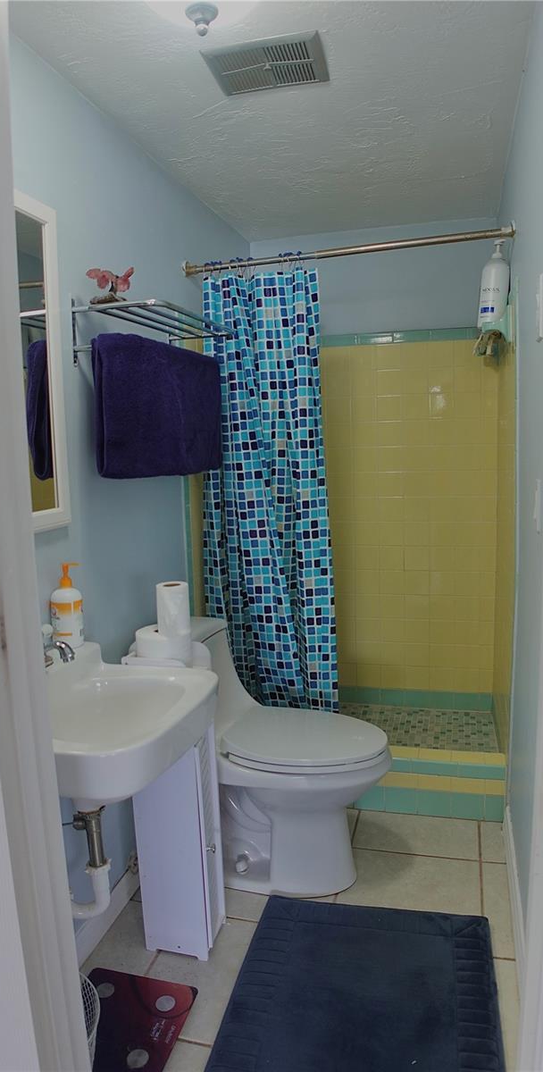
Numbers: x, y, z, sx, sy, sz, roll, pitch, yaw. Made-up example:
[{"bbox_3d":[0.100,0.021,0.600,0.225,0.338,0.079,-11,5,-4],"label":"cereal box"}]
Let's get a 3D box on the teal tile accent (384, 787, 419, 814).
[{"bbox_3d":[0.451,0.921,2.485,0.110,0.091,0.010,0,9,15],"label":"teal tile accent"}]

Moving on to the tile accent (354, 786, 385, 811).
[{"bbox_3d":[0.345,0.921,2.513,0.107,0.098,0.008,0,8,15],"label":"tile accent"}]

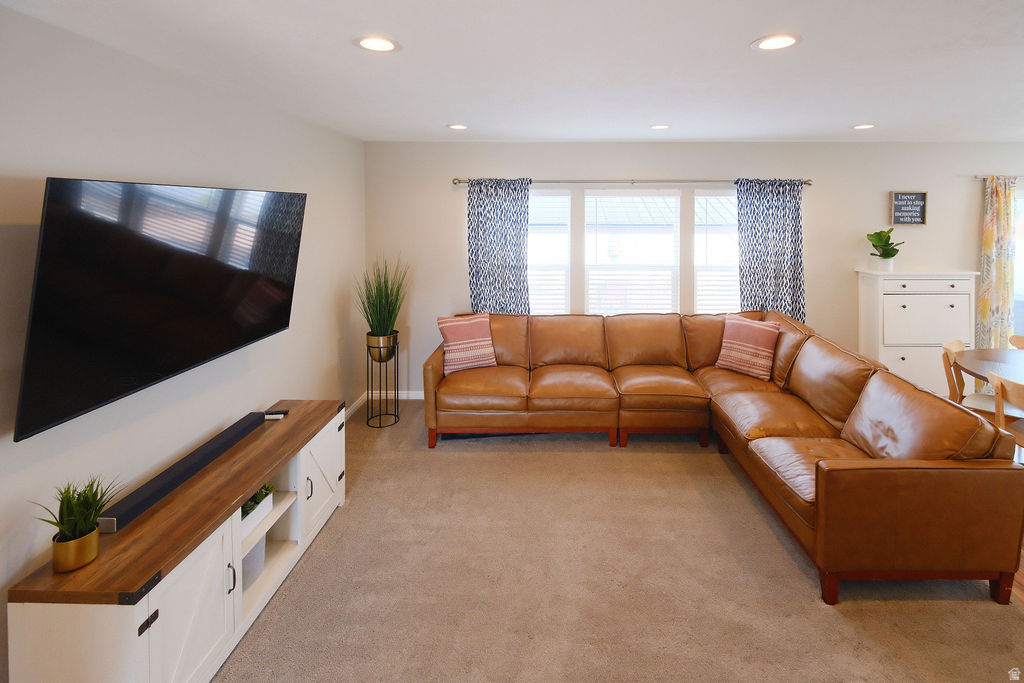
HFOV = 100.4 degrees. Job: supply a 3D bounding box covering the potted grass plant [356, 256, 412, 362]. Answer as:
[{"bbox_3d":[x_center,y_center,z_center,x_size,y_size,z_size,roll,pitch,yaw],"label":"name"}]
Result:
[{"bbox_3d":[-1.090,-0.270,3.600,0.430,0.890,0.390,0,7,2],"label":"potted grass plant"}]

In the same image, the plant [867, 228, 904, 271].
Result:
[{"bbox_3d":[3.380,-0.825,3.860,0.280,0.370,0.260,0,7,2],"label":"plant"}]

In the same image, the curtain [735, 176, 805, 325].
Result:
[{"bbox_3d":[2.393,-0.560,3.950,0.610,1.860,0.110,0,7,2],"label":"curtain"}]

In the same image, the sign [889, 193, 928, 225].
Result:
[{"bbox_3d":[3.708,-1.240,3.985,0.315,0.305,0.040,0,7,2],"label":"sign"}]

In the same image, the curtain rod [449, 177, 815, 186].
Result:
[{"bbox_3d":[1.105,-1.477,3.940,3.310,0.070,0.080,0,7,2],"label":"curtain rod"}]

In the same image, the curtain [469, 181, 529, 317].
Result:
[{"bbox_3d":[-0.125,-0.570,3.950,0.580,1.880,0.110,0,7,2],"label":"curtain"}]

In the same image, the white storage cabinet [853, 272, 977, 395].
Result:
[{"bbox_3d":[3.650,-0.020,3.870,0.870,1.250,0.300,0,7,2],"label":"white storage cabinet"}]

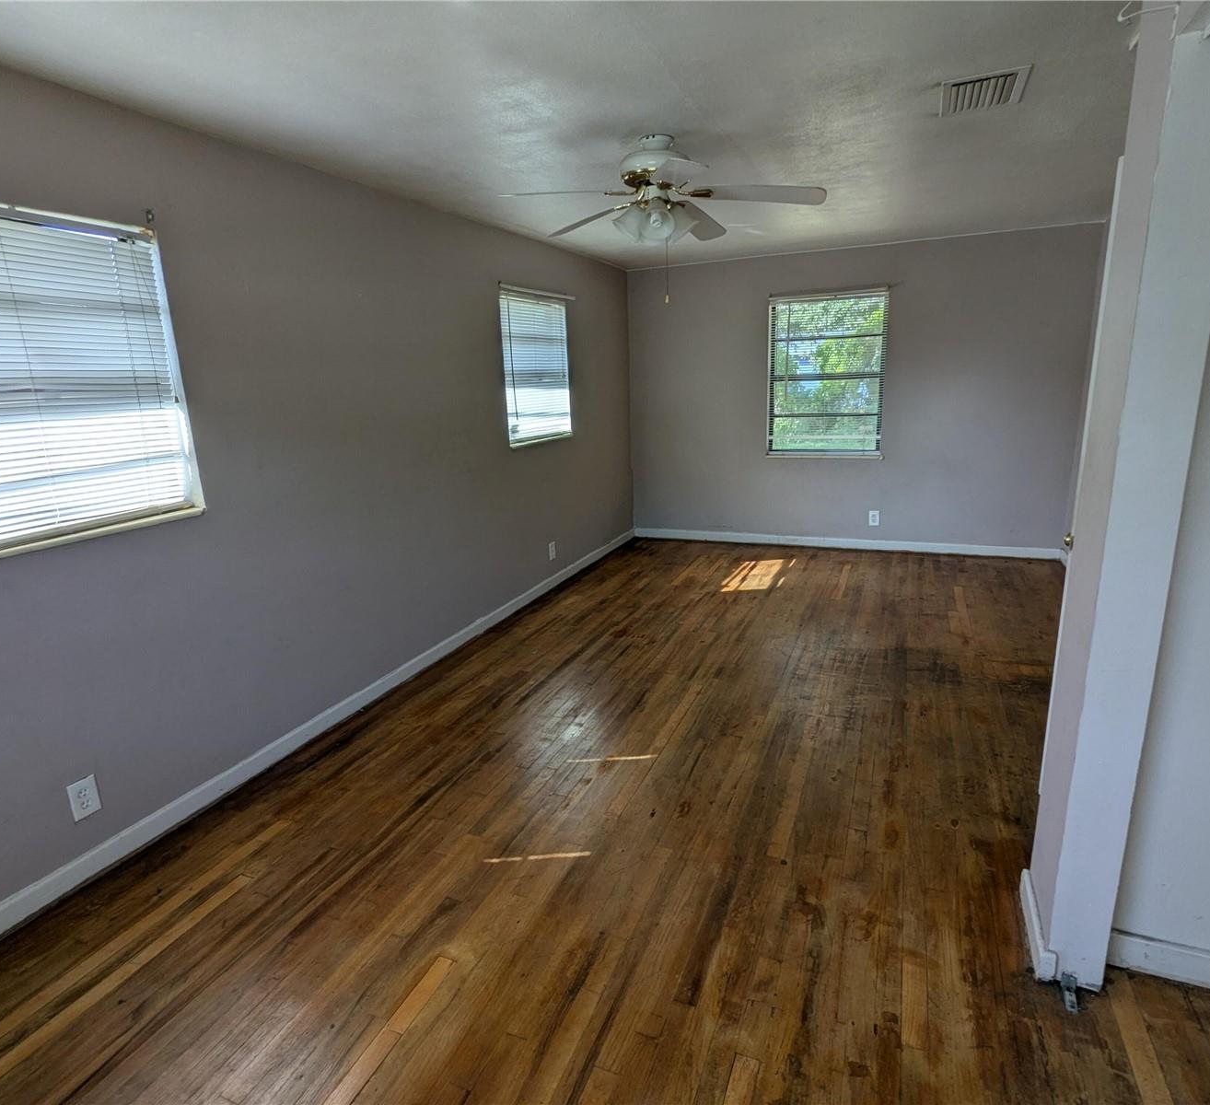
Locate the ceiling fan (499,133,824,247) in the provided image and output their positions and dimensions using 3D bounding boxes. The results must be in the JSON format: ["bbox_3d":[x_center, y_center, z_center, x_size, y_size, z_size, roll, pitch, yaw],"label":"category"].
[{"bbox_3d":[0.256,-1.464,2.775,1.270,0.400,1.270,4,16,23],"label":"ceiling fan"}]

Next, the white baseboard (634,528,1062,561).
[{"bbox_3d":[1.912,-0.079,5.939,3.520,0.085,0.018,4,16,23],"label":"white baseboard"}]

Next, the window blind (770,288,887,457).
[{"bbox_3d":[1.827,-1.448,5.629,0.920,1.280,0.050,4,16,23],"label":"window blind"}]

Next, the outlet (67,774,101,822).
[{"bbox_3d":[-1.701,0.801,2.227,0.010,0.125,0.079,4,16,23],"label":"outlet"}]

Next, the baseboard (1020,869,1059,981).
[{"bbox_3d":[1.172,1.000,1.843,0.035,0.085,0.325,4,16,23],"label":"baseboard"}]

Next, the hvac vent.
[{"bbox_3d":[1.329,-1.610,2.396,0.262,0.020,0.358,4,16,23],"label":"hvac vent"}]

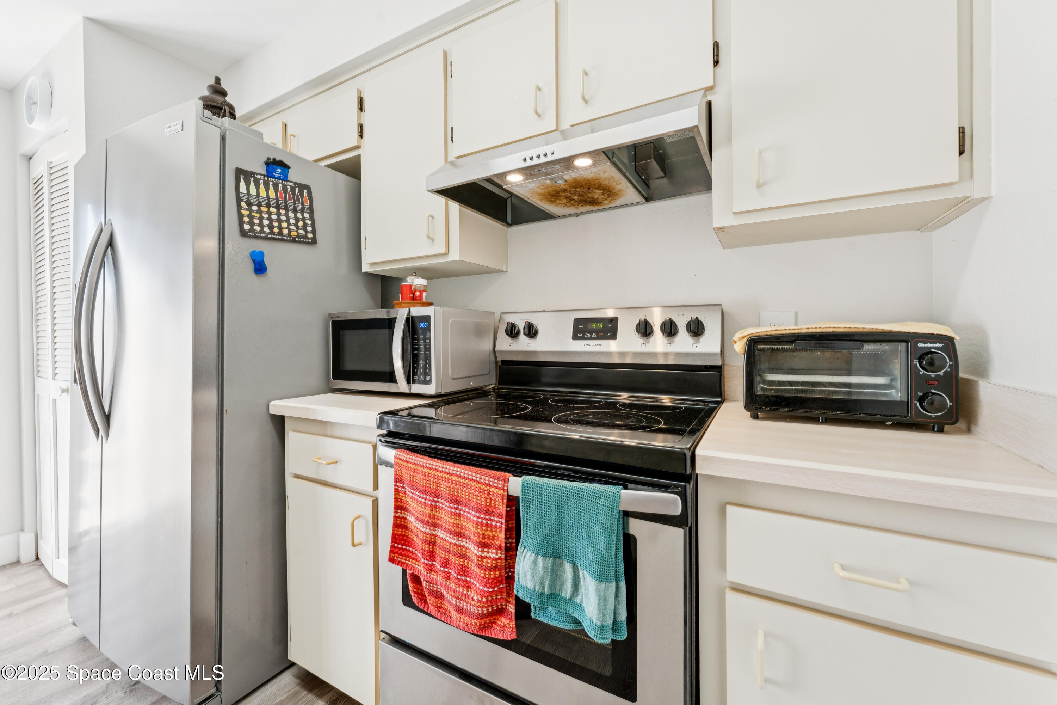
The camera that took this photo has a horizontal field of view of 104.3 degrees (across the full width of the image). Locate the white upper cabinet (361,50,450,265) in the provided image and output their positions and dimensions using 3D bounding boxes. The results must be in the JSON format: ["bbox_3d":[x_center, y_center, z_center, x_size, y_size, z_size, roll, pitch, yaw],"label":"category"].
[{"bbox_3d":[-0.372,-0.661,1.573,0.435,0.683,0.320,1,2,29],"label":"white upper cabinet"}]

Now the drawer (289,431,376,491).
[{"bbox_3d":[-0.484,0.303,1.359,0.378,0.130,0.422,1,2,29],"label":"drawer"}]

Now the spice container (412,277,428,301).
[{"bbox_3d":[-0.385,-0.218,1.460,0.050,0.089,0.050,1,2,29],"label":"spice container"}]

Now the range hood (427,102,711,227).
[{"bbox_3d":[0.136,-0.552,1.215,0.748,0.155,0.460,1,2,29],"label":"range hood"}]

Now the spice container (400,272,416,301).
[{"bbox_3d":[-0.436,-0.231,1.490,0.054,0.108,0.054,1,2,29],"label":"spice container"}]

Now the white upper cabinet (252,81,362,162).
[{"bbox_3d":[-0.953,-0.891,1.888,0.908,0.260,0.320,1,2,29],"label":"white upper cabinet"}]

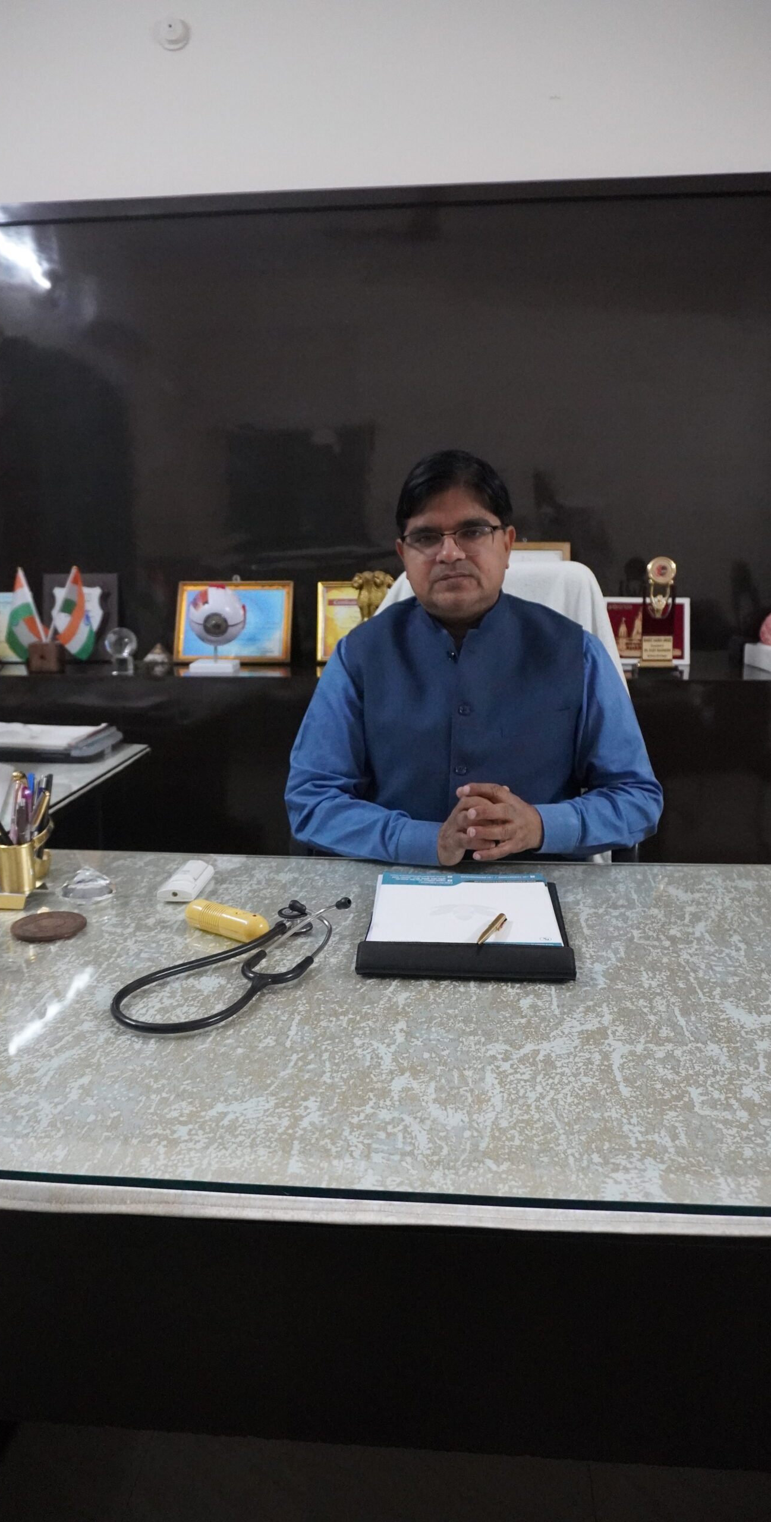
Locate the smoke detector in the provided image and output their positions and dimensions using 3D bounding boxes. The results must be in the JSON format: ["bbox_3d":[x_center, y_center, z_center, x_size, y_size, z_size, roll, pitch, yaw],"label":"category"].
[{"bbox_3d":[-0.578,-1.971,2.696,0.102,0.102,0.042,0,12,5],"label":"smoke detector"}]

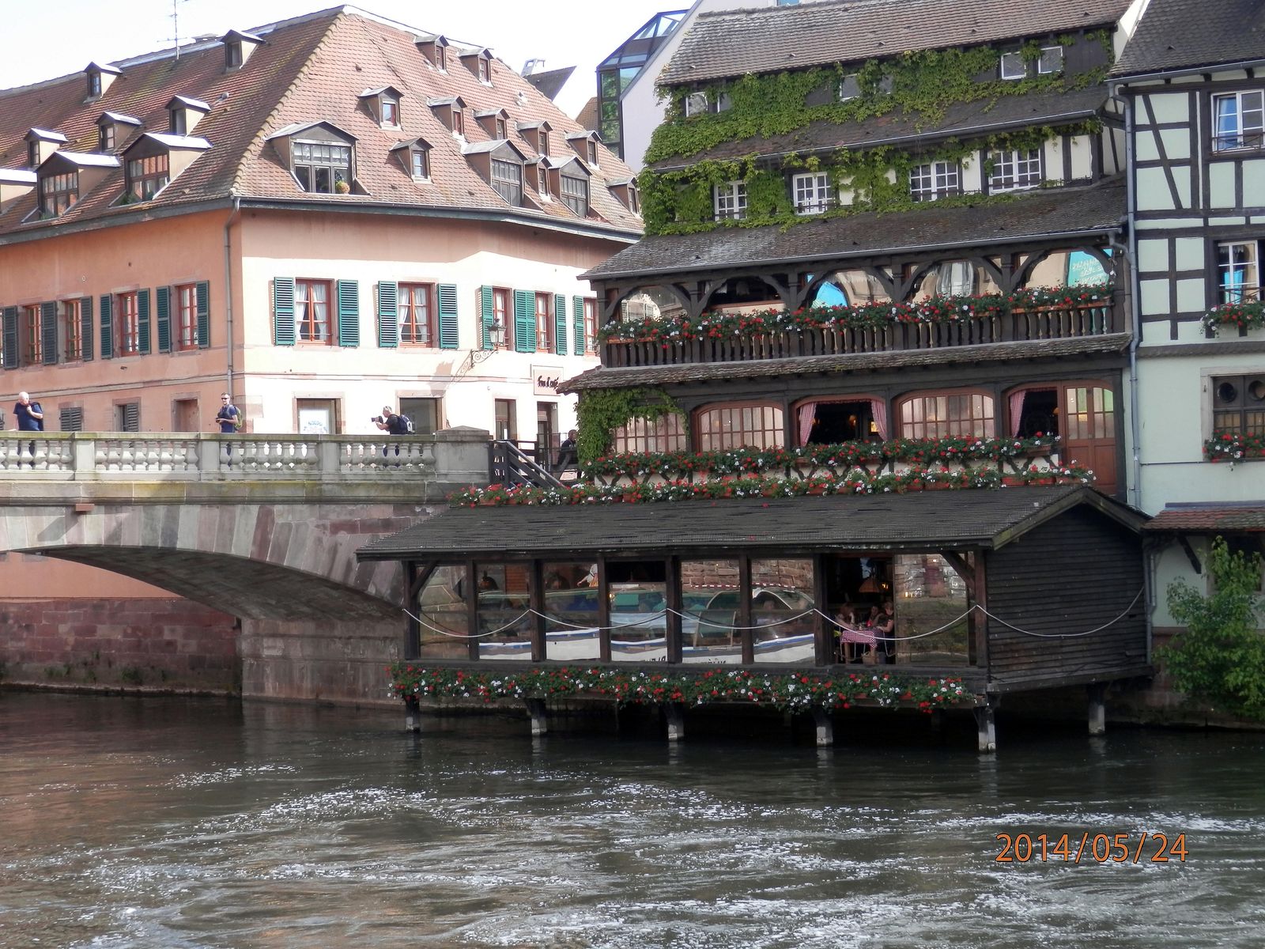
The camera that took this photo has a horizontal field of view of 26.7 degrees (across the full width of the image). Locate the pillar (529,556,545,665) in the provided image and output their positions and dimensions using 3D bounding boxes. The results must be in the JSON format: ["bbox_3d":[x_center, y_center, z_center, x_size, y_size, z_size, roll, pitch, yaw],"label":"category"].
[{"bbox_3d":[-1.859,2.675,52.537,0.180,2.014,0.180,-3,-2,39],"label":"pillar"}]

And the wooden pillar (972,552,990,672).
[{"bbox_3d":[6.038,2.349,46.138,0.170,2.076,0.170,-3,-2,39],"label":"wooden pillar"}]

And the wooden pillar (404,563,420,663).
[{"bbox_3d":[-4.518,2.784,54.692,0.185,2.055,0.185,-3,-2,39],"label":"wooden pillar"}]

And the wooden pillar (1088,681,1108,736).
[{"bbox_3d":[8.499,4.309,48.784,0.220,0.918,0.220,-3,-2,39],"label":"wooden pillar"}]

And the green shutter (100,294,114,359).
[{"bbox_3d":[-13.916,-3.905,70.456,0.060,1.700,0.579,-1,-1,-44],"label":"green shutter"}]

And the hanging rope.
[{"bbox_3d":[2.527,2.784,52.663,13.776,0.797,5.916,-3,-2,39],"label":"hanging rope"}]

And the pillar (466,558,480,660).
[{"bbox_3d":[-3.209,2.711,53.631,0.160,2.057,0.160,-3,-2,39],"label":"pillar"}]

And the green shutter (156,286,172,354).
[{"bbox_3d":[-12.397,-4.082,70.522,0.599,1.737,0.059,-3,-2,43],"label":"green shutter"}]

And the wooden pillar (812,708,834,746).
[{"bbox_3d":[3.400,4.513,47.679,0.250,0.706,0.240,-2,-1,38],"label":"wooden pillar"}]

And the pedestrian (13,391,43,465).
[{"bbox_3d":[-13.019,-0.918,57.624,0.620,1.730,0.480,-2,-1,-18],"label":"pedestrian"}]

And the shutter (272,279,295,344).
[{"bbox_3d":[-8.707,-4.089,67.042,0.573,1.713,0.060,-1,-1,-36],"label":"shutter"}]

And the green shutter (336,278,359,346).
[{"bbox_3d":[-7.448,-4.235,70.029,0.596,1.757,0.059,-1,-2,-35],"label":"green shutter"}]

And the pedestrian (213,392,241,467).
[{"bbox_3d":[-8.948,-0.941,59.222,0.500,1.740,0.480,-1,-1,-38],"label":"pedestrian"}]

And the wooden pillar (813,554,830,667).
[{"bbox_3d":[3.382,2.410,47.671,0.190,2.013,0.190,-2,-1,38],"label":"wooden pillar"}]

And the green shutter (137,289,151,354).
[{"bbox_3d":[-12.699,-3.961,69.194,0.060,1.670,0.579,-1,-1,-44],"label":"green shutter"}]

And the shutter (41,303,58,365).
[{"bbox_3d":[-16.196,-3.920,74.068,0.684,1.748,0.059,-3,-2,43],"label":"shutter"}]

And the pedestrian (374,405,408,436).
[{"bbox_3d":[-5.474,-0.844,60.920,0.880,1.450,0.520,-2,-1,-12],"label":"pedestrian"}]

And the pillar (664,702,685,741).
[{"bbox_3d":[0.803,4.665,50.381,0.220,0.742,0.220,-3,-2,39],"label":"pillar"}]

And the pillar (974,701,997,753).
[{"bbox_3d":[6.115,4.351,46.076,0.220,0.915,0.220,-3,-2,39],"label":"pillar"}]

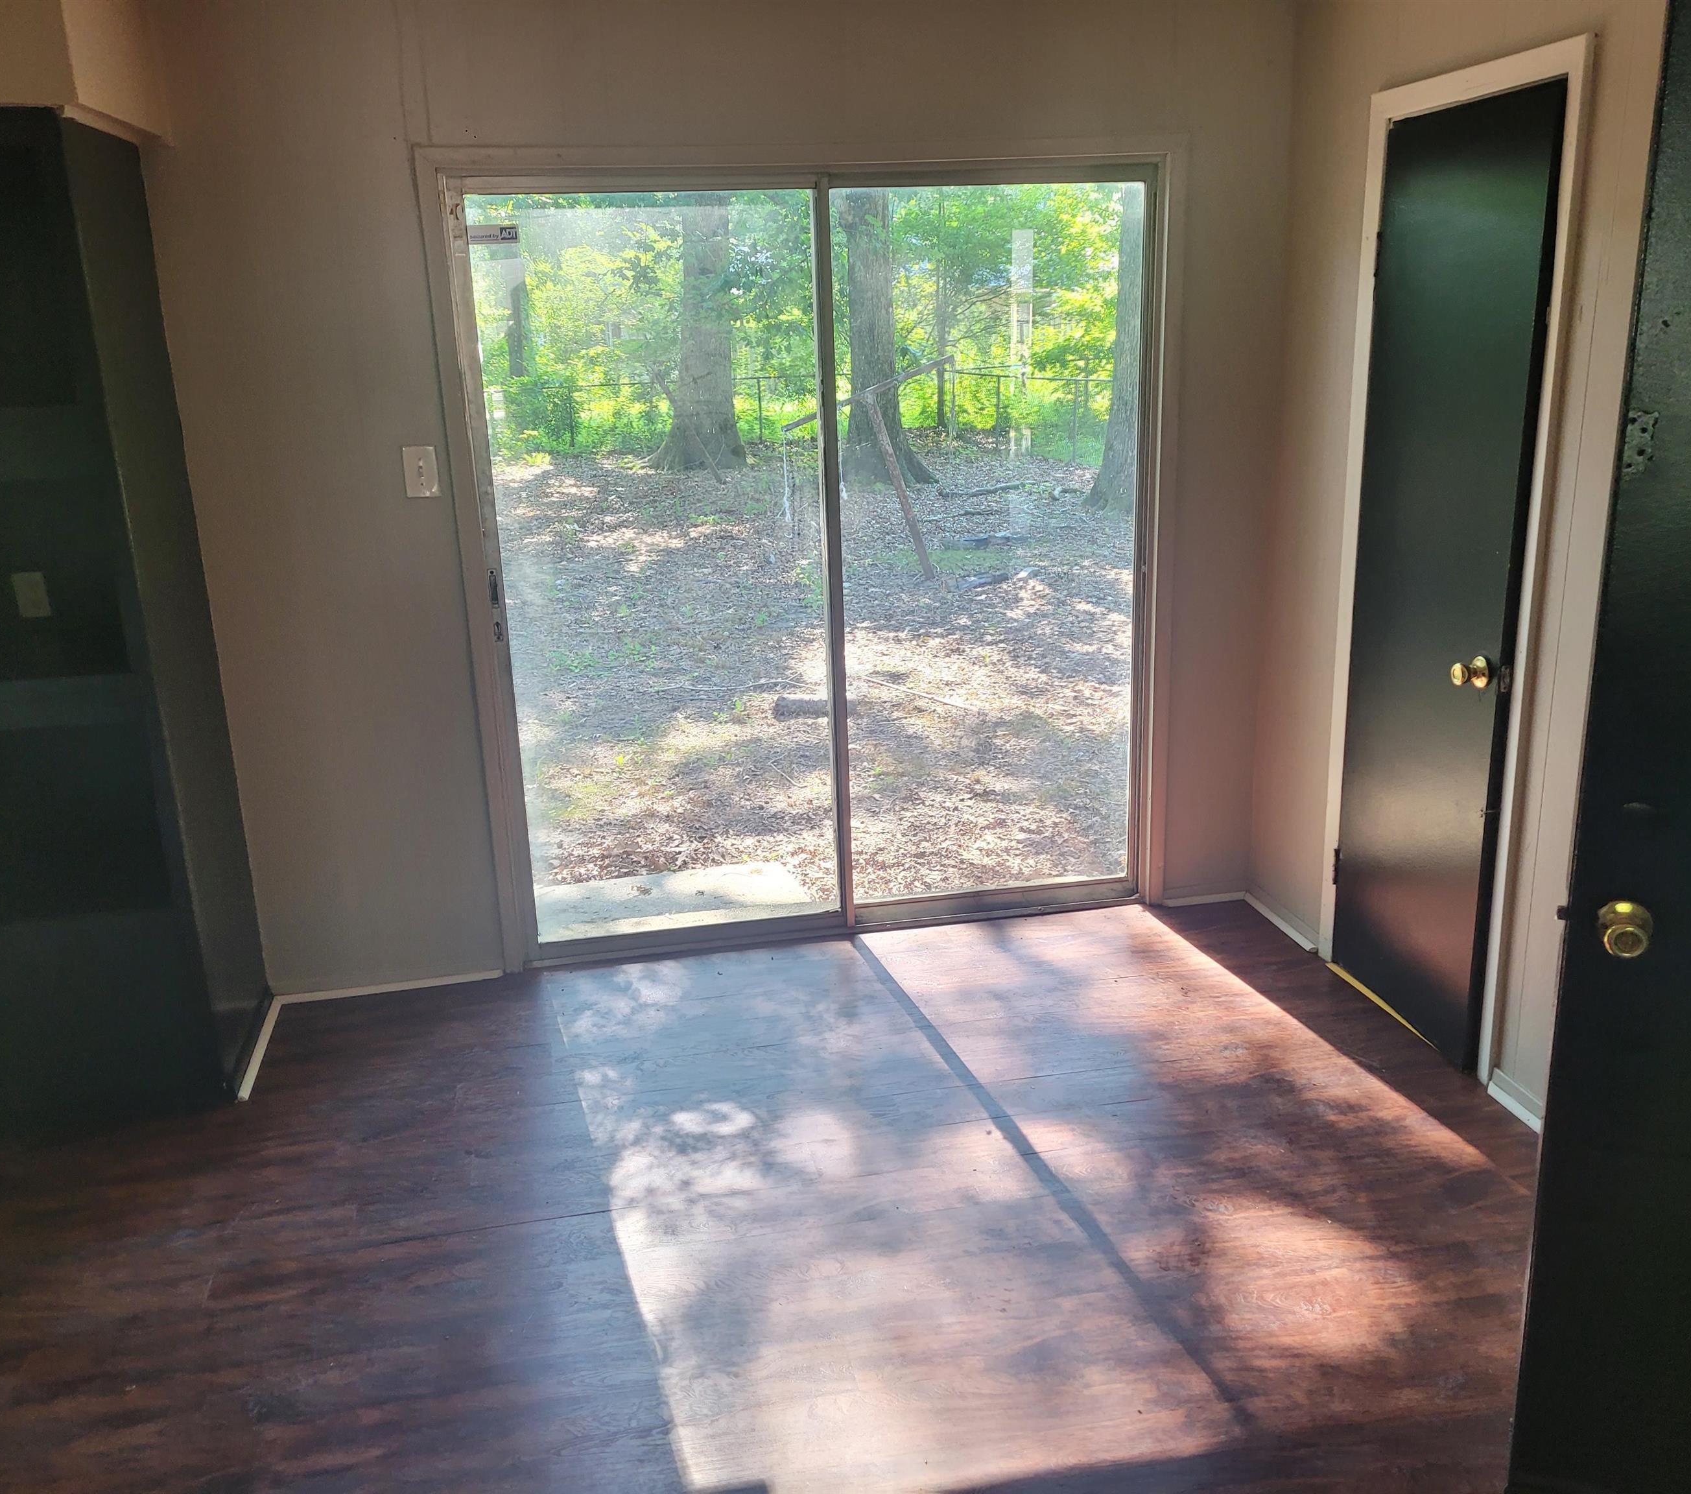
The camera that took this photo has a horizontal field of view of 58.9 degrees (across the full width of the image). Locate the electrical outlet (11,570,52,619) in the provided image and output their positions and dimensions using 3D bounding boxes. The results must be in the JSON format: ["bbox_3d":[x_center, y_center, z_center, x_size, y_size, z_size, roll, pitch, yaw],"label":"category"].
[{"bbox_3d":[-1.929,-0.358,3.547,0.070,0.115,0.008,-5,16,-10],"label":"electrical outlet"}]

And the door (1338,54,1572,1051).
[{"bbox_3d":[1.293,-0.328,3.303,0.038,2.020,0.605,-4,16,-8],"label":"door"}]

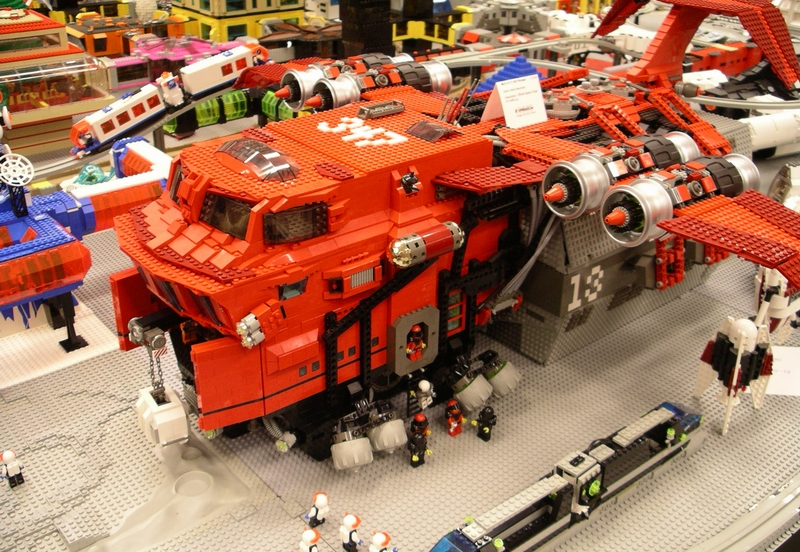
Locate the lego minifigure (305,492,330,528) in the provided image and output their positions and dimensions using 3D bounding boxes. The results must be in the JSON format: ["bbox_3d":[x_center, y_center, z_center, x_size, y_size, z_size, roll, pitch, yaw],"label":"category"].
[{"bbox_3d":[-0.082,0.238,0.877,0.025,0.042,0.021,-20,33,-35],"label":"lego minifigure"}]

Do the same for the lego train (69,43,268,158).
[{"bbox_3d":[-0.431,-0.338,1.631,0.427,0.065,0.038,-34,41,-26],"label":"lego train"}]

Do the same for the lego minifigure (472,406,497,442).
[{"bbox_3d":[0.102,0.173,1.011,0.020,0.042,0.025,-20,33,-35],"label":"lego minifigure"}]

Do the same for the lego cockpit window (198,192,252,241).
[{"bbox_3d":[-0.165,-0.058,0.820,0.069,0.033,0.011,22,11,36],"label":"lego cockpit window"}]

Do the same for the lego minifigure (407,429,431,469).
[{"bbox_3d":[0.020,0.194,0.966,0.025,0.042,0.020,-20,33,-35],"label":"lego minifigure"}]

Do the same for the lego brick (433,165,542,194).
[{"bbox_3d":[0.109,-0.107,0.950,0.140,0.011,0.086,-20,34,-36],"label":"lego brick"}]

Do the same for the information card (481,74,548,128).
[{"bbox_3d":[0.140,-0.211,1.027,0.069,0.051,0.043,-18,32,-33],"label":"information card"}]

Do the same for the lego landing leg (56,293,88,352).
[{"bbox_3d":[-0.461,0.058,1.192,0.032,0.085,0.032,-20,34,-36],"label":"lego landing leg"}]

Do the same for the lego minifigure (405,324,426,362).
[{"bbox_3d":[0.017,0.073,0.968,0.025,0.041,0.020,-20,33,-35],"label":"lego minifigure"}]

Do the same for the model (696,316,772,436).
[{"bbox_3d":[0.410,0.117,1.041,0.091,0.133,0.082,12,29,19],"label":"model"}]

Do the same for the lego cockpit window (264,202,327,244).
[{"bbox_3d":[-0.105,-0.054,0.856,0.066,0.033,0.012,-12,30,-25],"label":"lego cockpit window"}]

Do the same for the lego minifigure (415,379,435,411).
[{"bbox_3d":[0.028,0.133,0.967,0.025,0.040,0.020,-31,44,-28],"label":"lego minifigure"}]

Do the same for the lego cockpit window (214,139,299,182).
[{"bbox_3d":[-0.151,-0.127,0.899,0.052,0.017,0.128,-20,34,-36],"label":"lego cockpit window"}]

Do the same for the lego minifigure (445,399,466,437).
[{"bbox_3d":[0.064,0.168,1.019,0.025,0.042,0.020,-20,33,-35],"label":"lego minifigure"}]

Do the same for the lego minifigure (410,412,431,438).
[{"bbox_3d":[0.024,0.179,0.977,0.025,0.042,0.022,-20,34,-36],"label":"lego minifigure"}]

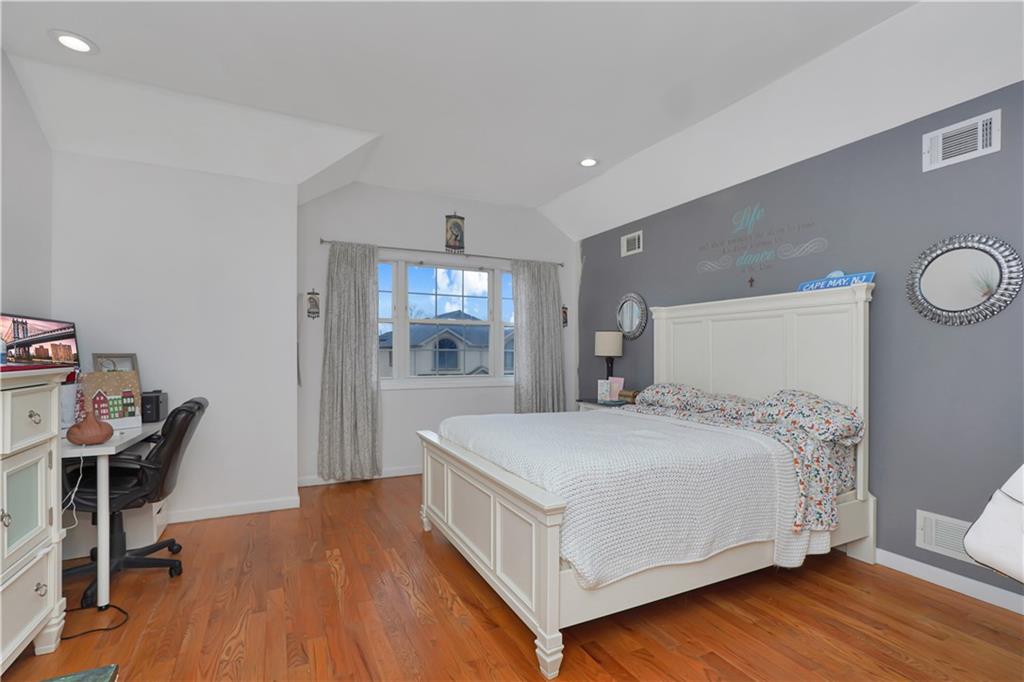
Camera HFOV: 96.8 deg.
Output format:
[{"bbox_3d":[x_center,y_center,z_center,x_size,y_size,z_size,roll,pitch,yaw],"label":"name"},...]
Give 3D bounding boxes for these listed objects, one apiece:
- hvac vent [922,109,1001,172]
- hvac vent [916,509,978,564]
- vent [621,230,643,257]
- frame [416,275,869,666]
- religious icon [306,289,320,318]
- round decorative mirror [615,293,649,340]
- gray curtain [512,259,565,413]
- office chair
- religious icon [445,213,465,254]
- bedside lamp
[{"bbox_3d":[2.224,-0.988,2.262,0.020,0.195,0.299,0,-1,-26],"label":"hvac vent"},{"bbox_3d":[2.211,0.992,2.274,0.020,0.191,0.299,0,-1,-26],"label":"hvac vent"},{"bbox_3d":[1.165,-0.942,4.439,0.020,0.194,0.302,0,-1,-26],"label":"vent"},{"bbox_3d":[0.722,0.473,2.868,2.160,1.575,1.685,0,-1,-26],"label":"frame"},{"bbox_3d":[-1.740,-0.325,3.994,0.112,0.270,0.020,0,-1,-26],"label":"religious icon"},{"bbox_3d":[1.168,-0.232,4.401,0.035,0.455,0.445,0,-1,-26],"label":"round decorative mirror"},{"bbox_3d":[0.314,0.190,4.899,0.670,2.080,0.110,0,-1,-26],"label":"gray curtain"},{"bbox_3d":[-2.079,0.792,2.423,0.660,0.940,0.640,0,-1,-19],"label":"office chair"},{"bbox_3d":[-0.567,-1.082,4.572,0.200,0.400,0.020,0,-1,-26],"label":"religious icon"},{"bbox_3d":[0.916,0.245,4.329,0.270,0.650,0.270,0,-1,-26],"label":"bedside lamp"}]

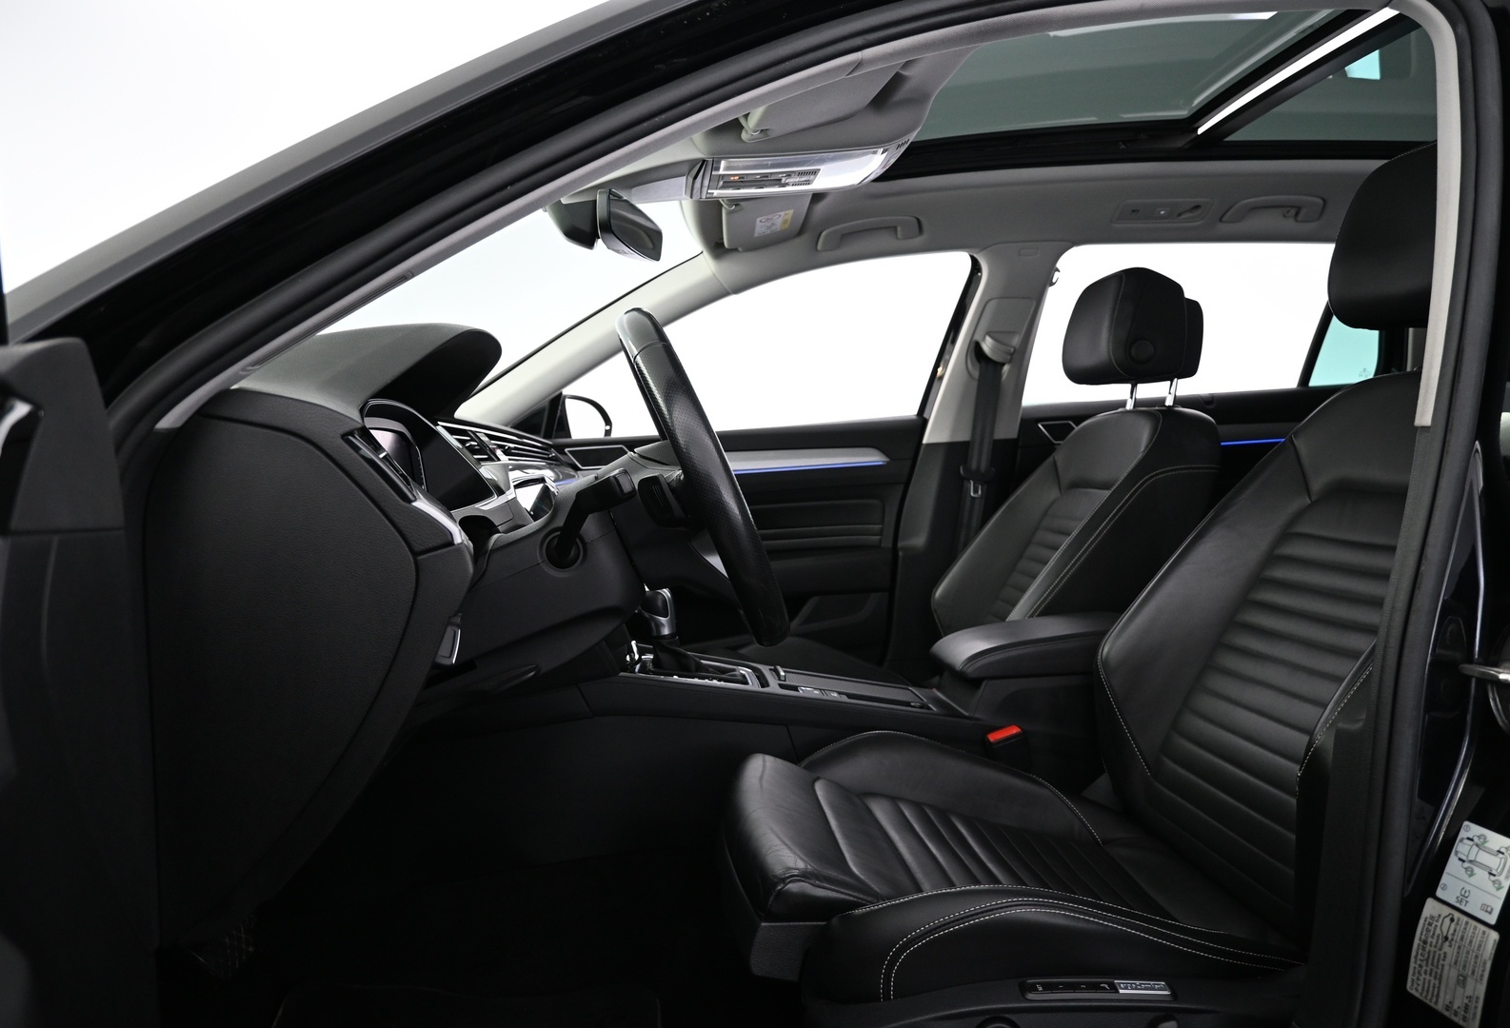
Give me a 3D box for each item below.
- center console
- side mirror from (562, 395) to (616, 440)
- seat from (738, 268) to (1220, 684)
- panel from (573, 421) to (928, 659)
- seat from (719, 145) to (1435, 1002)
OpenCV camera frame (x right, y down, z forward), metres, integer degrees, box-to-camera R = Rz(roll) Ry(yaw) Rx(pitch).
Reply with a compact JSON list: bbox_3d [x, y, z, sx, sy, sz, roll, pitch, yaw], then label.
[{"bbox_3d":[0.169,0.252,1.477,0.800,0.300,0.250,0,3,-5],"label":"center console"},{"bbox_3d":[-0.399,-0.198,2.358,0.140,0.150,0.220,1,3,9],"label":"side mirror"},{"bbox_3d":[0.327,-0.004,1.847,0.860,0.880,0.540,0,3,-5],"label":"seat"},{"bbox_3d":[-0.062,0.072,2.186,0.870,0.560,0.120,0,3,-5],"label":"panel"},{"bbox_3d":[0.384,0.038,1.111,0.860,0.880,0.540,0,3,-5],"label":"seat"}]

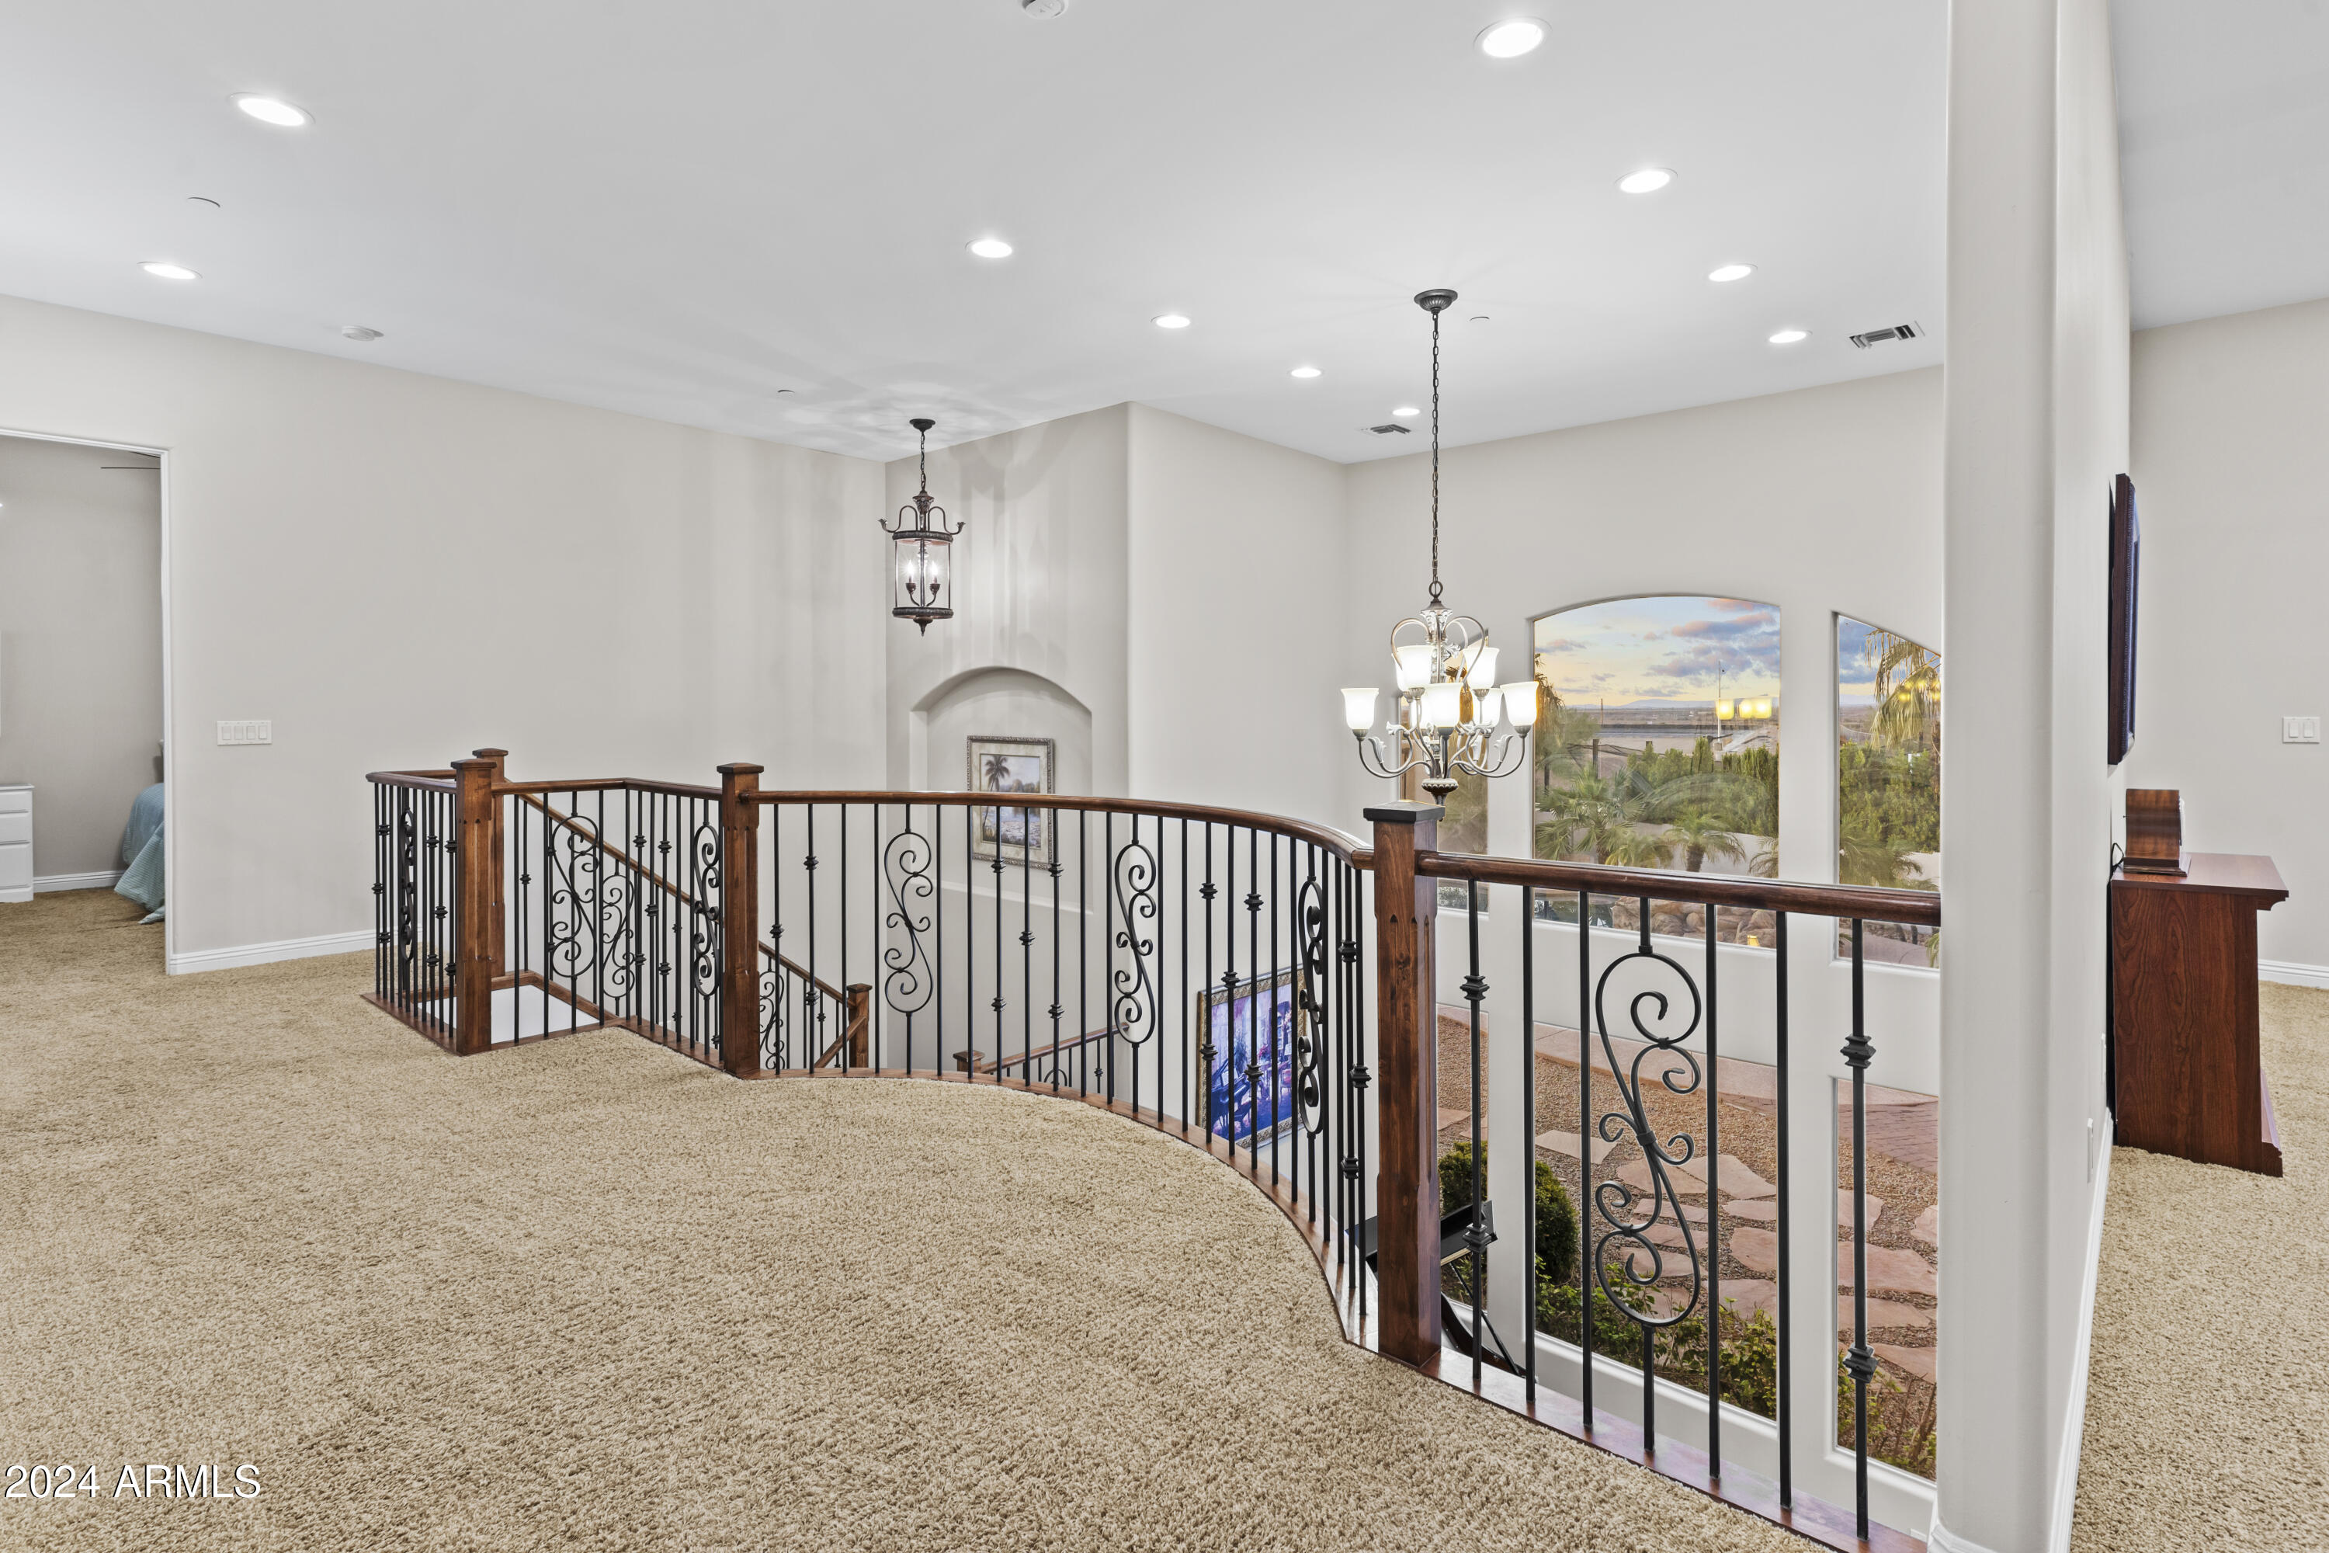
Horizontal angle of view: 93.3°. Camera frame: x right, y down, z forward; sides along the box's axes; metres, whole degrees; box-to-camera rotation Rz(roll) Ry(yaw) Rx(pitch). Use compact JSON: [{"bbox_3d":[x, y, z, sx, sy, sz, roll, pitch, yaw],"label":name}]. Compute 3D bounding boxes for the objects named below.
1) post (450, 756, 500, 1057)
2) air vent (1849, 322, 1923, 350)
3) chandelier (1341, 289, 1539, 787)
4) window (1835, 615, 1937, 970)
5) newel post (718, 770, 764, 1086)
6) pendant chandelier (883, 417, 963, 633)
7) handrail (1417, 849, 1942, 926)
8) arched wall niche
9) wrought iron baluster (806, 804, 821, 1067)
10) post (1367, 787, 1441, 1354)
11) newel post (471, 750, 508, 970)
[{"bbox_3d":[-2.491,0.463,3.961,0.115,1.055,0.115,2,2,41],"label":"post"},{"bbox_3d":[3.648,-2.223,5.580,0.320,0.025,0.310,1,3,41],"label":"air vent"},{"bbox_3d":[1.179,-0.941,4.740,0.830,2.290,0.830,0,2,0],"label":"chandelier"},{"bbox_3d":[3.882,0.064,5.737,0.670,1.850,0.100,2,2,41],"label":"window"},{"bbox_3d":[-1.408,0.479,3.660,0.112,1.035,0.112,1,3,41],"label":"newel post"},{"bbox_3d":[-1.541,-1.600,7.030,0.500,1.360,0.480,-1,2,-12],"label":"pendant chandelier"},{"bbox_3d":[0.777,0.176,1.765,0.792,0.050,0.062,3,4,41],"label":"handrail"},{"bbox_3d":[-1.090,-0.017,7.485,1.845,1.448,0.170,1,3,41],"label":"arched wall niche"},{"bbox_3d":[-1.167,0.533,3.645,0.043,0.900,0.043,0,2,6],"label":"wrought iron baluster"},{"bbox_3d":[0.466,0.562,2.090,0.115,1.055,0.115,2,2,41],"label":"post"},{"bbox_3d":[-3.096,0.405,5.050,0.115,1.055,0.115,2,2,41],"label":"newel post"}]

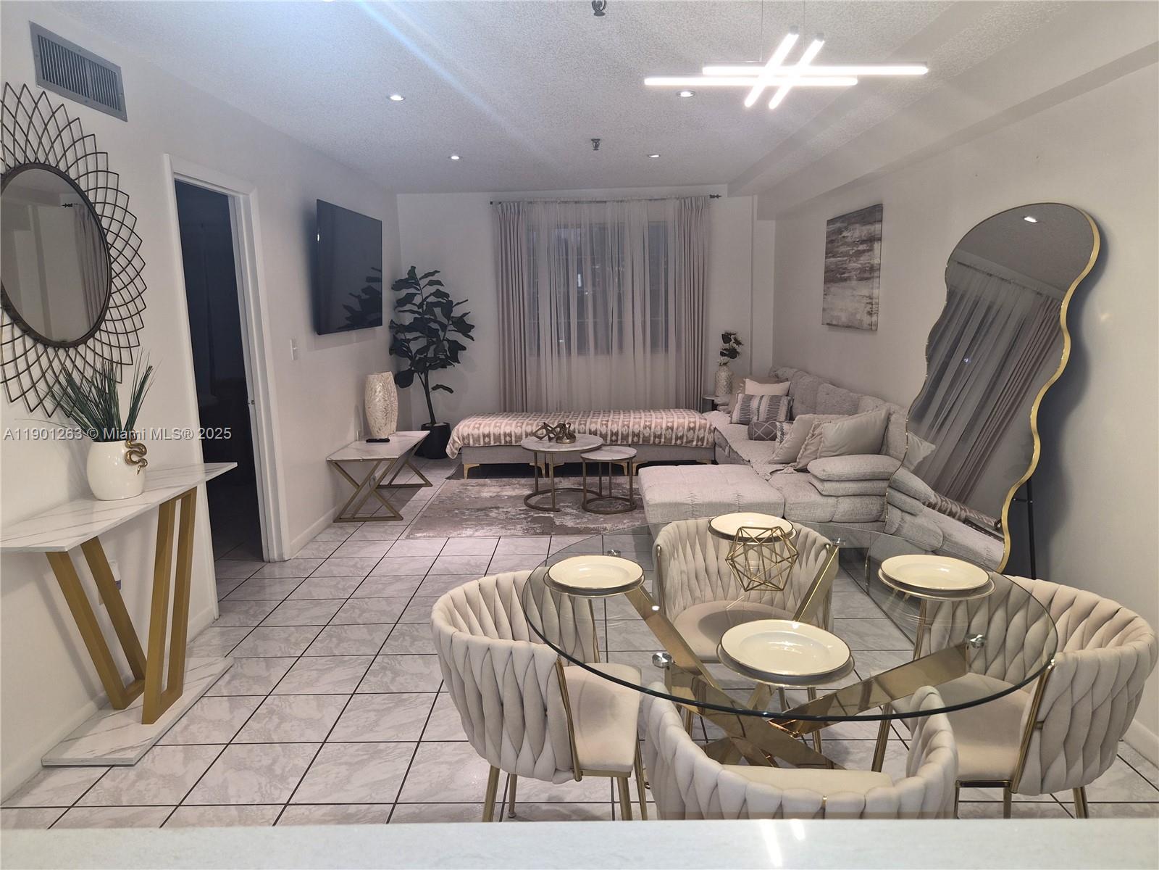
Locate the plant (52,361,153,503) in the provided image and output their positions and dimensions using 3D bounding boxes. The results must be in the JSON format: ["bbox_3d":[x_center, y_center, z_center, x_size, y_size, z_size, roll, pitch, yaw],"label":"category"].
[{"bbox_3d":[-1.629,-0.014,2.705,0.310,0.480,0.330,-1,10,1],"label":"plant"}]

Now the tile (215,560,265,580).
[{"bbox_3d":[-1.964,0.764,4.367,0.318,0.010,0.318,-1,10,1],"label":"tile"}]

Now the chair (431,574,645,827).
[{"bbox_3d":[-0.085,0.781,1.981,0.540,0.730,0.540,0,10,7],"label":"chair"}]

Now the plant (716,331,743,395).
[{"bbox_3d":[1.366,-0.650,7.041,0.250,0.592,0.220,-1,10,1],"label":"plant"}]

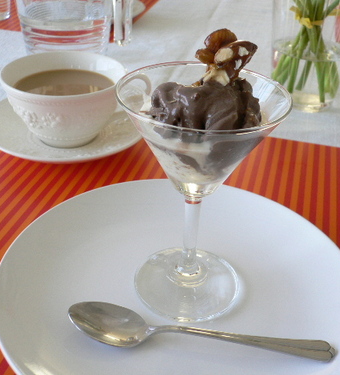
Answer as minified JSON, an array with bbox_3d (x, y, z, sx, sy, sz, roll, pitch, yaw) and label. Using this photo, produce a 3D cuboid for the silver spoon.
[{"bbox_3d":[0.016,0.083,0.284,0.152,0.018,0.031,7,33,6],"label":"silver spoon"}]

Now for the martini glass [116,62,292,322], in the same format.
[{"bbox_3d":[0.014,0.007,0.294,0.090,0.133,0.090,3,33,0],"label":"martini glass"}]

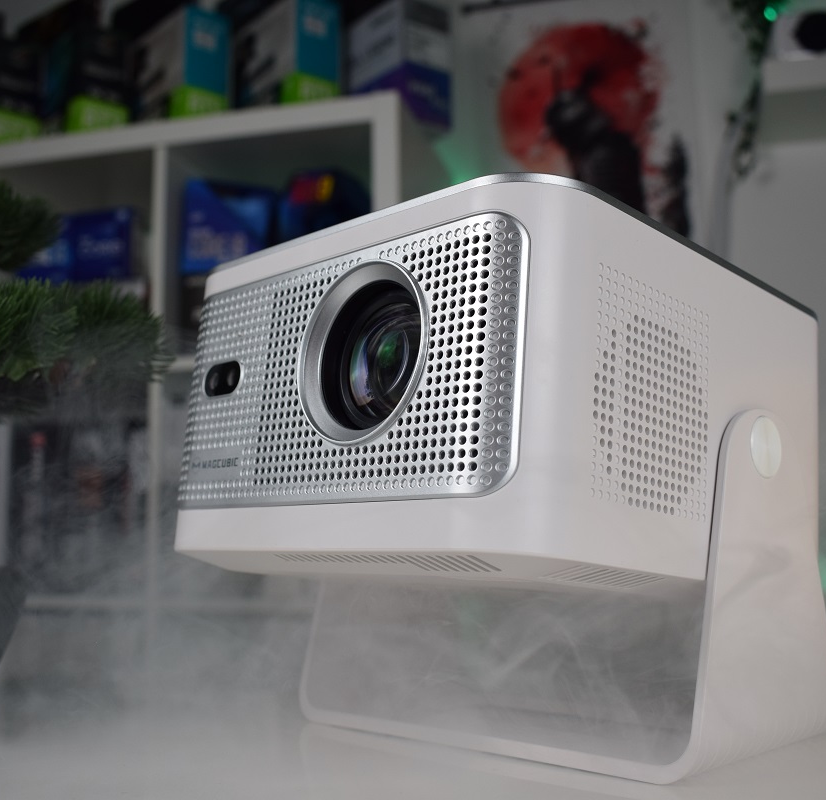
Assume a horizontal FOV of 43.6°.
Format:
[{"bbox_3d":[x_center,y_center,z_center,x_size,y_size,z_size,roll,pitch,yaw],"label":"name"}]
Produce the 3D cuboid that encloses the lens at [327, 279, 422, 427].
[{"bbox_3d":[-0.007,-0.016,0.443,0.035,0.063,0.063,16,-17,-42],"label":"lens"}]

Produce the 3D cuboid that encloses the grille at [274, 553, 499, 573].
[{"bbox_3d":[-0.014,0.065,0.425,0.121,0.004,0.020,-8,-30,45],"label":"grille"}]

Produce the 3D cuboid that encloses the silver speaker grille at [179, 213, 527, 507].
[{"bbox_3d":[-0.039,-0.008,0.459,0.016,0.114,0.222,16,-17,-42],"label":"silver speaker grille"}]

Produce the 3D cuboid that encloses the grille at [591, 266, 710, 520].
[{"bbox_3d":[0.098,-0.001,0.422,0.083,0.093,0.005,16,-17,-42],"label":"grille"}]

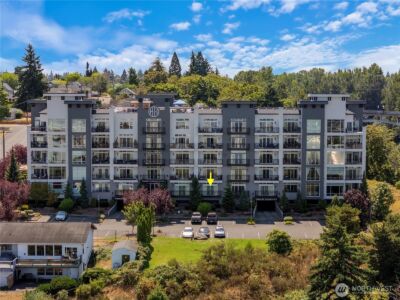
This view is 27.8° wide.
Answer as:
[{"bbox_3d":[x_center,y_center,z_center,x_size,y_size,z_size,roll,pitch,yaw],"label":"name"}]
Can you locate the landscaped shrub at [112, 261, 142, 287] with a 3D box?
[{"bbox_3d":[-10.038,17.100,112.000,4.000,3.100,3.500,0,5,0],"label":"landscaped shrub"}]

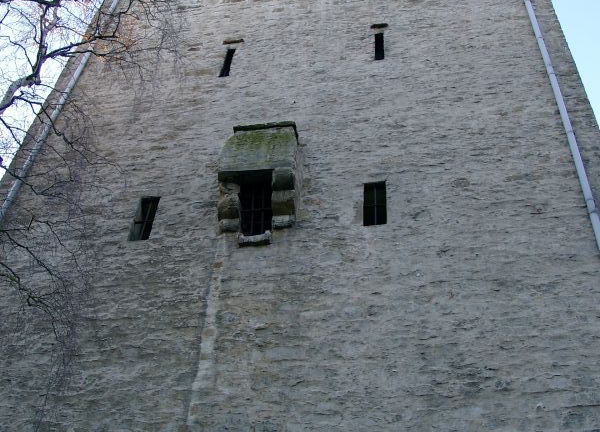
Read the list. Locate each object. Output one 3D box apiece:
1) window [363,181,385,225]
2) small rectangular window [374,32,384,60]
[{"bbox_3d":[1.151,-0.114,11.877,0.343,0.978,0.220,-4,-49,9],"label":"window"},{"bbox_3d":[1.561,-3.213,15.329,0.173,1.013,0.220,-4,-49,9],"label":"small rectangular window"}]

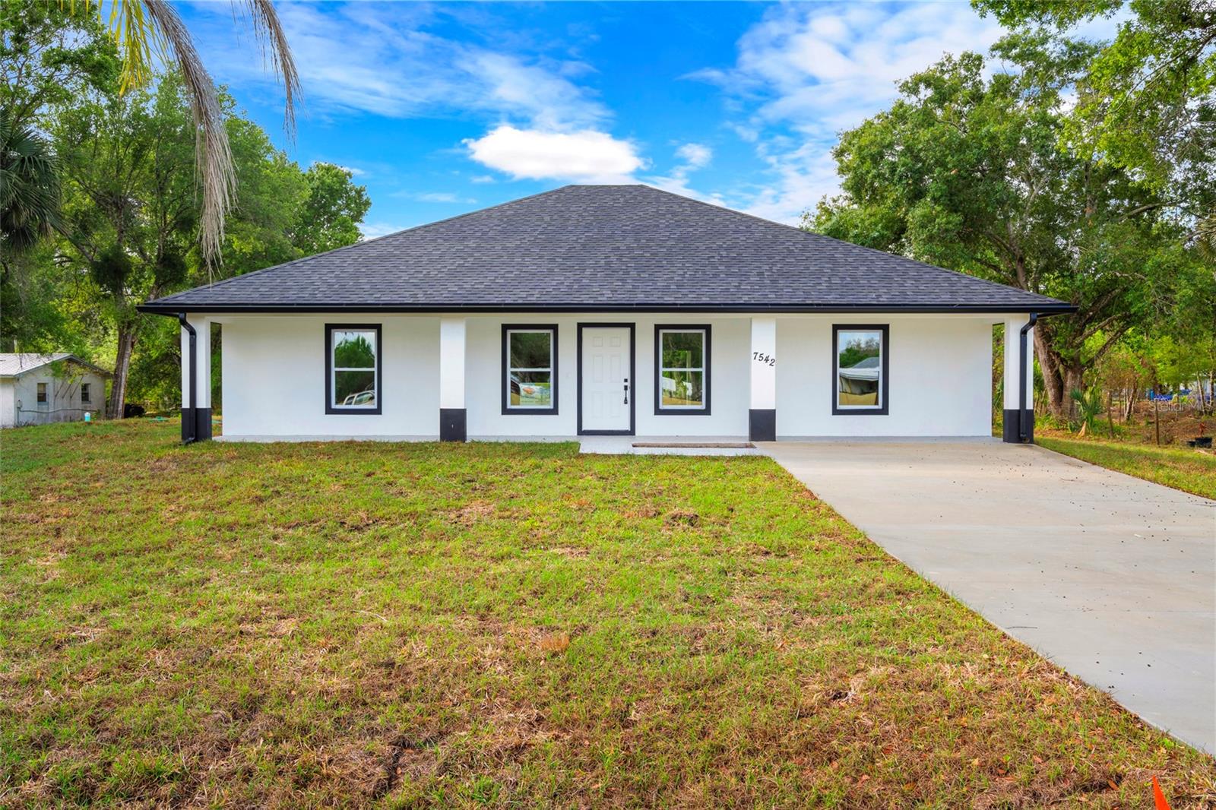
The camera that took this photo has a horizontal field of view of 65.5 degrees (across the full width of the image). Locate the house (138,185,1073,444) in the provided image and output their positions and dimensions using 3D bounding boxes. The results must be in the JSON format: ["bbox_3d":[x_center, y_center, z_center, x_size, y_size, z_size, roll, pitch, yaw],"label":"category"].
[{"bbox_3d":[-0.030,-2.470,23.600,16.350,6.000,14.400,0,1,0],"label":"house"}]

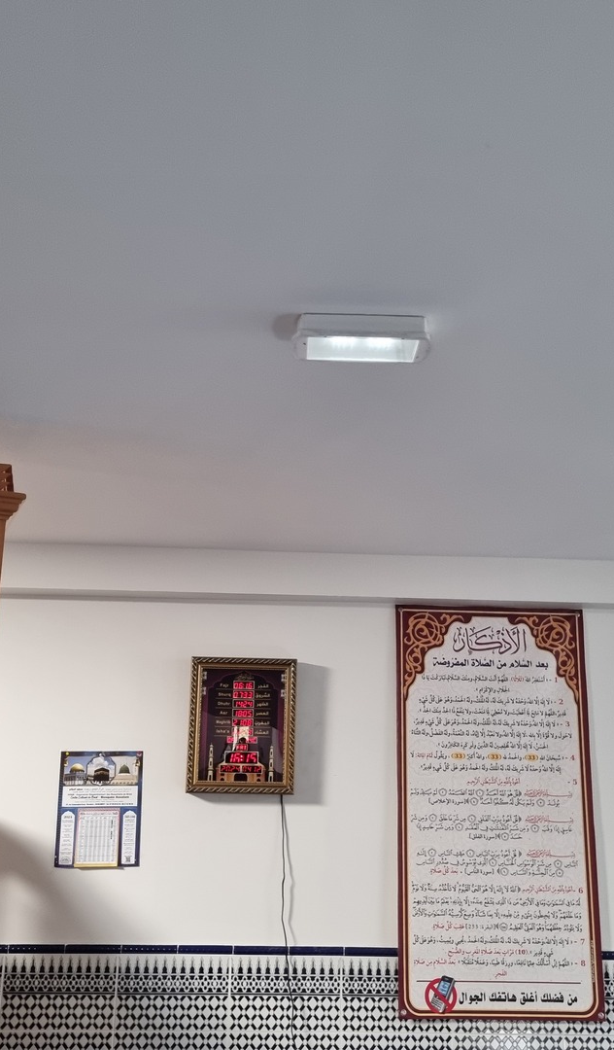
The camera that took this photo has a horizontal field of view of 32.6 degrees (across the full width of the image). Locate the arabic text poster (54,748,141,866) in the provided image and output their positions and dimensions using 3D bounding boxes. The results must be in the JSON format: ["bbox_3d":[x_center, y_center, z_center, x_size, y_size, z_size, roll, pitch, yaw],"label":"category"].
[{"bbox_3d":[-0.764,1.049,3.889,0.307,0.409,0.010,2,-16,-2],"label":"arabic text poster"}]

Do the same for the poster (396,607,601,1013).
[{"bbox_3d":[0.711,1.045,3.956,0.740,1.489,0.015,2,-16,-2],"label":"poster"}]

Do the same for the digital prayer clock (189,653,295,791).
[{"bbox_3d":[-0.243,0.759,3.979,0.399,0.503,0.045,2,-16,-2],"label":"digital prayer clock"}]

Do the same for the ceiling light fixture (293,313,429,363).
[{"bbox_3d":[0.113,-0.394,2.215,0.284,0.060,0.130,2,-16,-2],"label":"ceiling light fixture"}]

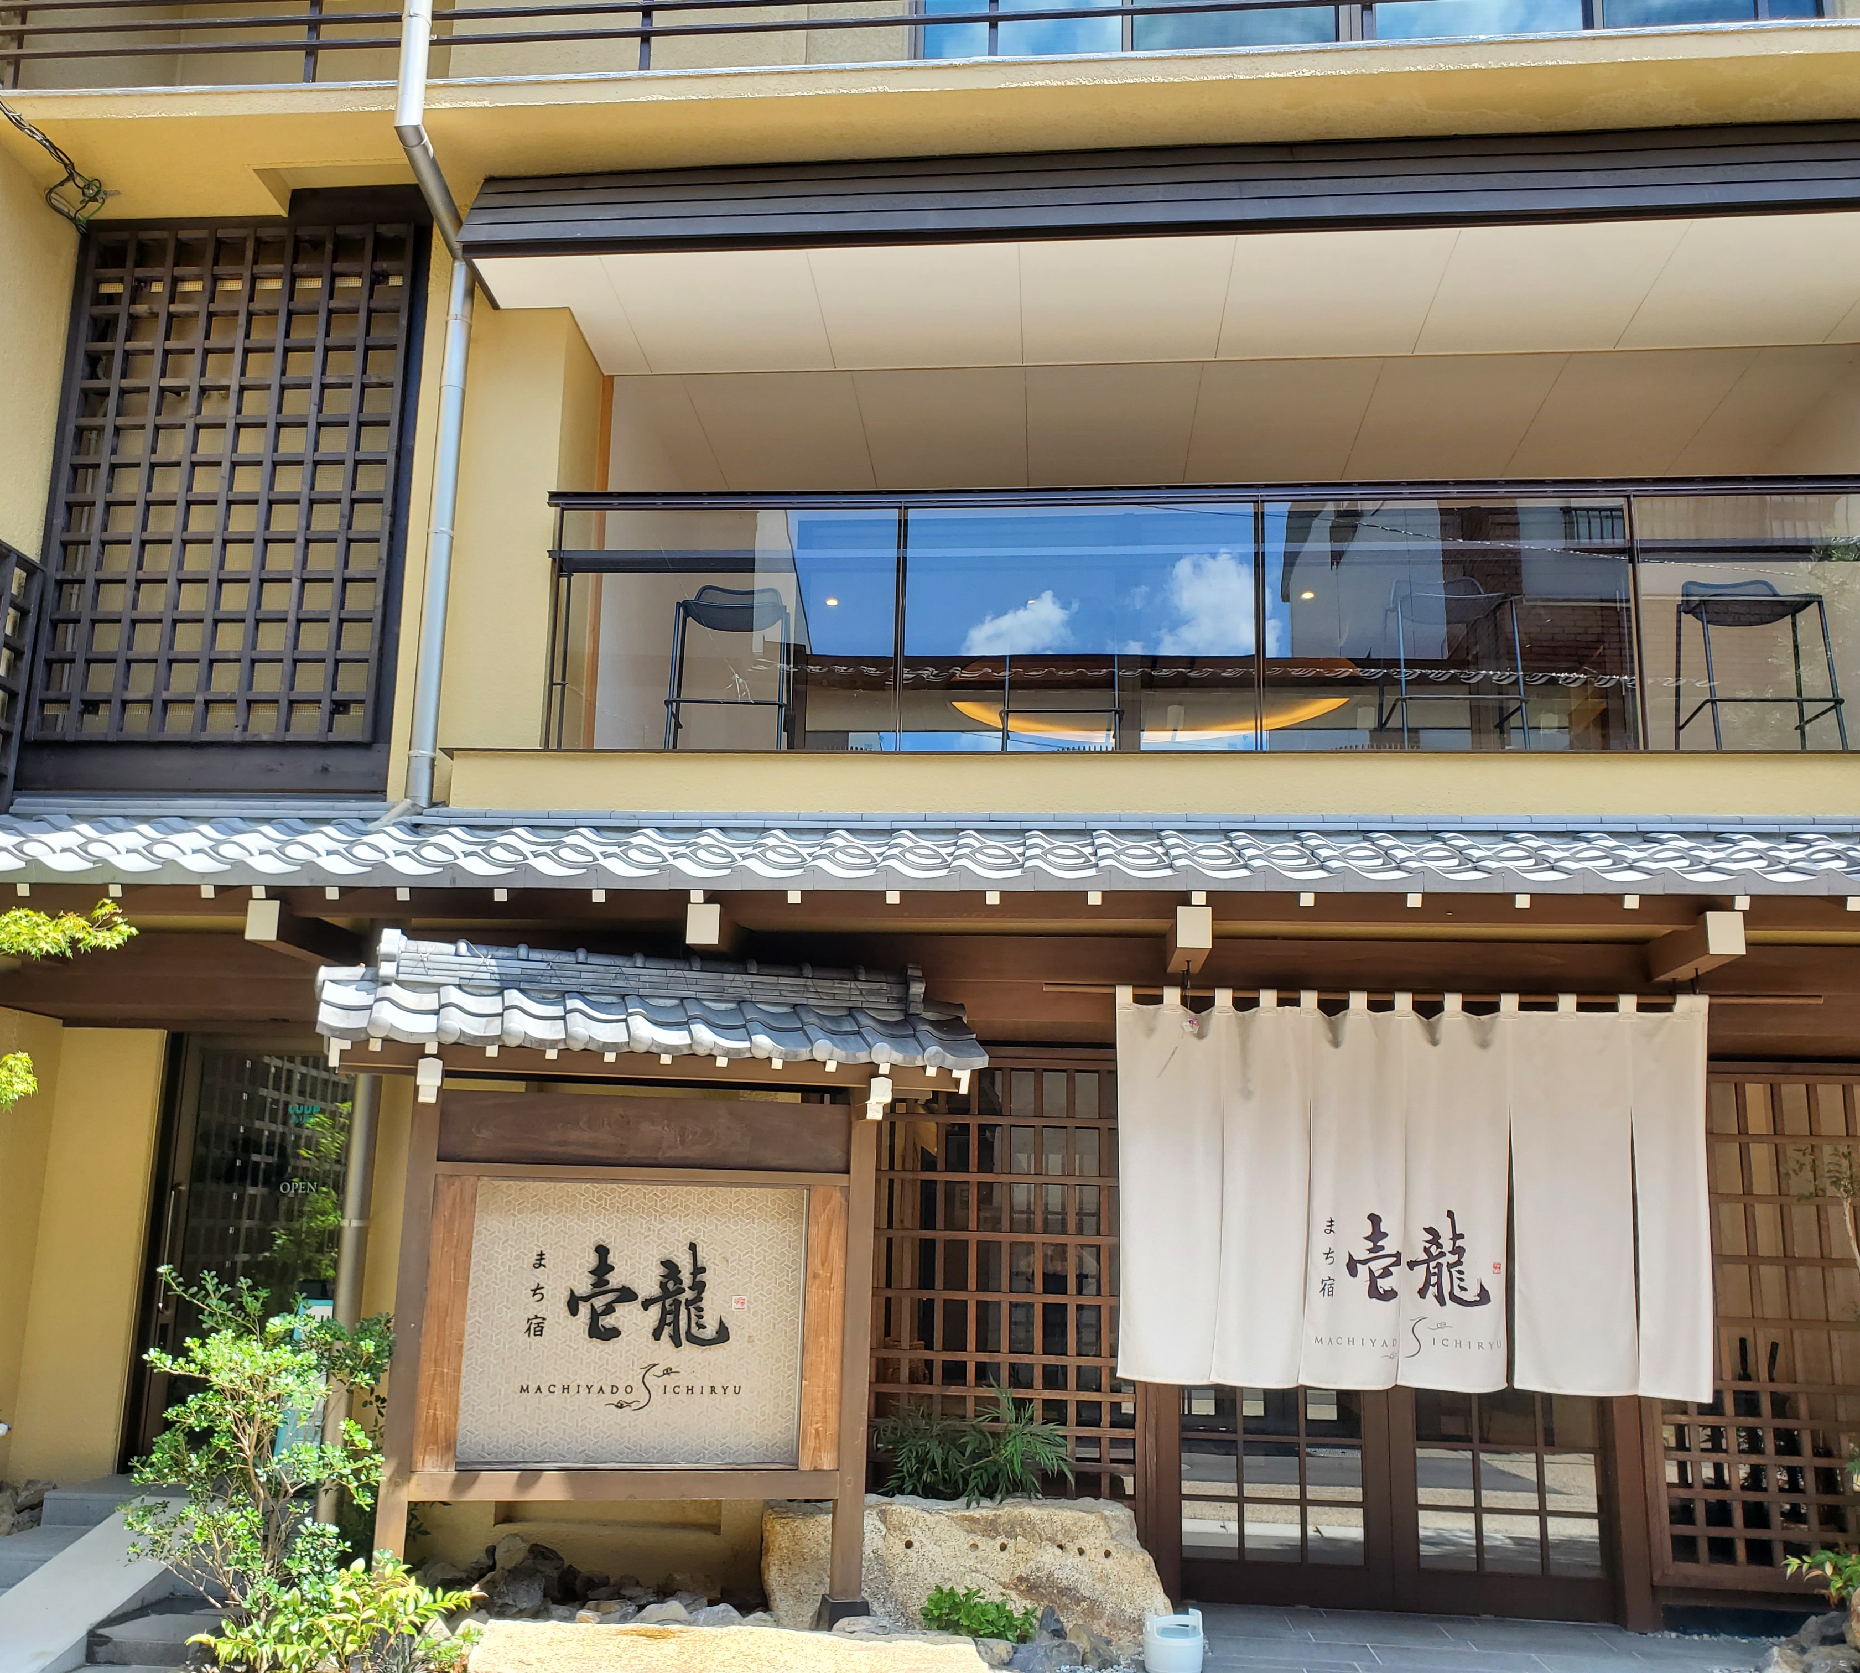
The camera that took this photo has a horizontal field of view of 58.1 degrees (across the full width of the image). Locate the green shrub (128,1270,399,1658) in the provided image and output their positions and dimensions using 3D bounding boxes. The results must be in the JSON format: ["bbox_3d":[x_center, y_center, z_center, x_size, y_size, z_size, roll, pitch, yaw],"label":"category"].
[{"bbox_3d":[-2.009,1.934,5.164,0.760,1.120,0.660,0,-11,6],"label":"green shrub"}]

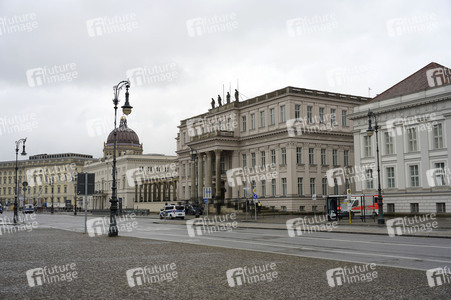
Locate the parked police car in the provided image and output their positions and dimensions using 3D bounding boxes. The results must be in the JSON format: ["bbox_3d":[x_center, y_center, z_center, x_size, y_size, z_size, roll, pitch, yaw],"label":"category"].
[{"bbox_3d":[-7.710,8.980,72.300,1.920,1.970,4.950,3,-7,-30],"label":"parked police car"}]

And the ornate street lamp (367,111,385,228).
[{"bbox_3d":[12.920,1.384,43.013,1.400,9.750,0.700,3,-8,-32],"label":"ornate street lamp"}]

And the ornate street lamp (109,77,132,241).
[{"bbox_3d":[-6.527,0.385,31.119,1.400,9.750,0.700,3,-8,-32],"label":"ornate street lamp"}]

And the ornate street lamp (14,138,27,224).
[{"bbox_3d":[-23.619,3.457,57.713,1.400,9.750,0.700,3,-8,-32],"label":"ornate street lamp"}]

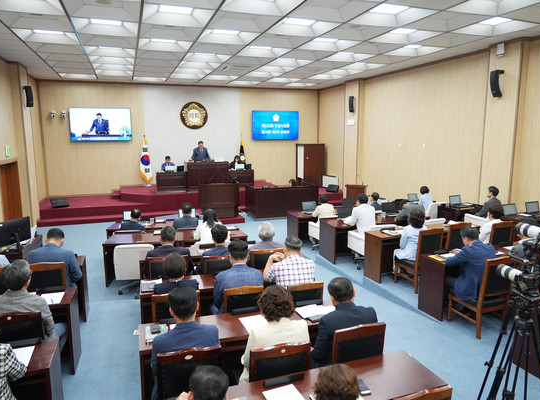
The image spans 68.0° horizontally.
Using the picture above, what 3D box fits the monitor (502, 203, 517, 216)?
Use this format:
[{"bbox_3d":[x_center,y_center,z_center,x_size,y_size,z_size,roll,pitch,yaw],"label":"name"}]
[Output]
[{"bbox_3d":[4.376,0.197,7.300,0.360,0.250,0.080,-5,10,-28],"label":"monitor"}]

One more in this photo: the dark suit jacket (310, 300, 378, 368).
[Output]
[{"bbox_3d":[0.532,1.050,3.145,0.520,0.630,0.420,-3,9,-16],"label":"dark suit jacket"}]

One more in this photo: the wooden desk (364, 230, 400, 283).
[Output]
[{"bbox_3d":[2.375,0.850,6.619,1.750,0.730,0.470,-4,10,-24],"label":"wooden desk"}]

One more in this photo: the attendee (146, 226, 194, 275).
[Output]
[{"bbox_3d":[-1.260,0.906,5.056,0.520,1.224,0.750,-2,9,-13],"label":"attendee"}]

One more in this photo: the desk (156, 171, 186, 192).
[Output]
[{"bbox_3d":[-3.501,-0.662,14.247,1.020,0.720,0.650,-3,10,-19],"label":"desk"}]

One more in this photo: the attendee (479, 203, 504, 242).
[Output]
[{"bbox_3d":[3.699,0.688,6.743,0.500,1.230,0.750,-3,10,-19],"label":"attendee"}]

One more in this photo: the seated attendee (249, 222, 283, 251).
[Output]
[{"bbox_3d":[-0.072,0.862,5.314,0.480,1.224,0.750,-2,9,-14],"label":"seated attendee"}]

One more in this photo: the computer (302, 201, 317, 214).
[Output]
[{"bbox_3d":[1.014,0.187,9.715,0.360,0.240,0.290,-3,9,-17],"label":"computer"}]

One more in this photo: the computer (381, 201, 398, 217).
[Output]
[{"bbox_3d":[2.757,0.206,8.993,0.360,0.240,0.290,-3,10,-19],"label":"computer"}]

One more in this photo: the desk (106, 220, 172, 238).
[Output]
[{"bbox_3d":[-2.674,0.891,8.483,1.250,0.750,0.780,-2,9,-9],"label":"desk"}]

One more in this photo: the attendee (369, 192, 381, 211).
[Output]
[{"bbox_3d":[2.384,0.441,9.400,0.520,1.270,0.750,-5,10,-26],"label":"attendee"}]

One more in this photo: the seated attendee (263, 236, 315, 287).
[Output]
[{"bbox_3d":[0.186,1.038,4.409,0.560,1.300,0.780,-3,10,-19],"label":"seated attendee"}]

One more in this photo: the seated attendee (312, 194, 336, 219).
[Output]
[{"bbox_3d":[1.193,0.516,9.025,0.520,1.260,0.750,-4,10,-23],"label":"seated attendee"}]

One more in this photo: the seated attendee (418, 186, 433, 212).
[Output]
[{"bbox_3d":[3.985,0.276,10.545,0.480,1.270,0.720,-4,10,-24],"label":"seated attendee"}]

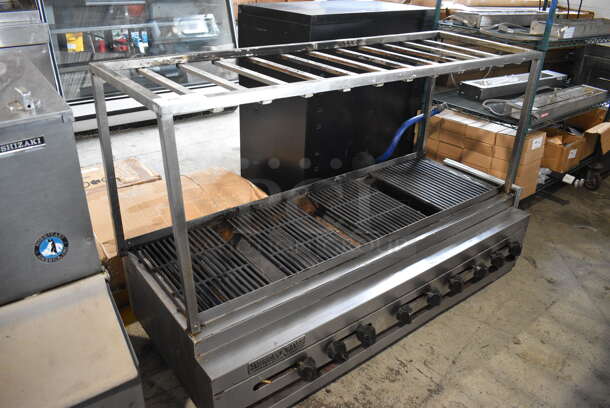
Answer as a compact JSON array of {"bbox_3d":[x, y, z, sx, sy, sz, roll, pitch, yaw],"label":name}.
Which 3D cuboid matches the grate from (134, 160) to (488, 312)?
[{"bbox_3d":[0.137,0.058,1.876,1.520,0.030,0.450,-18,33,-33],"label":"grate"}]

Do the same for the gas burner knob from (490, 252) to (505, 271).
[{"bbox_3d":[0.809,0.242,1.924,0.057,0.059,0.034,-18,33,-33],"label":"gas burner knob"}]

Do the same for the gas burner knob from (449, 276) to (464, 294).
[{"bbox_3d":[0.588,0.317,1.778,0.057,0.059,0.034,-18,33,-33],"label":"gas burner knob"}]

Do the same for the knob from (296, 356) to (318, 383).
[{"bbox_3d":[0.008,0.501,1.386,0.057,0.059,0.034,-18,33,-33],"label":"knob"}]

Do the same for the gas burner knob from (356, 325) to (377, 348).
[{"bbox_3d":[0.204,0.439,1.519,0.057,0.059,0.034,-18,33,-33],"label":"gas burner knob"}]

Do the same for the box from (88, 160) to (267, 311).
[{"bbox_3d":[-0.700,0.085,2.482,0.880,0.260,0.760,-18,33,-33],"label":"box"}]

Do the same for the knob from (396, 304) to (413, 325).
[{"bbox_3d":[0.352,0.390,1.617,0.057,0.059,0.034,-18,33,-33],"label":"knob"}]

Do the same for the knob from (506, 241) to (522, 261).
[{"bbox_3d":[0.909,0.202,1.988,0.057,0.059,0.034,-18,33,-33],"label":"knob"}]

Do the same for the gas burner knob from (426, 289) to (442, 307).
[{"bbox_3d":[0.483,0.348,1.706,0.057,0.059,0.034,-18,33,-33],"label":"gas burner knob"}]

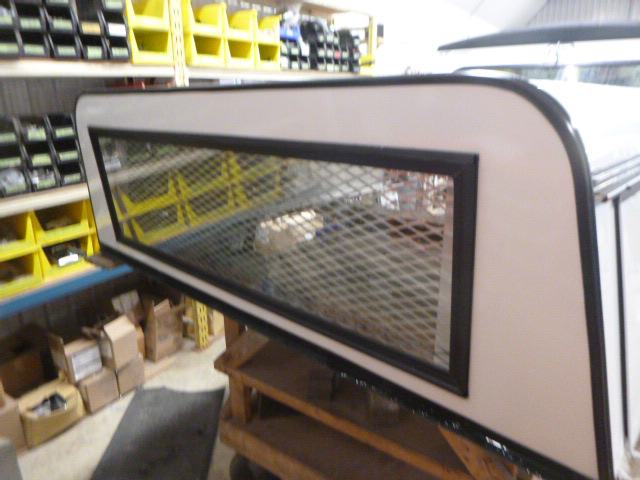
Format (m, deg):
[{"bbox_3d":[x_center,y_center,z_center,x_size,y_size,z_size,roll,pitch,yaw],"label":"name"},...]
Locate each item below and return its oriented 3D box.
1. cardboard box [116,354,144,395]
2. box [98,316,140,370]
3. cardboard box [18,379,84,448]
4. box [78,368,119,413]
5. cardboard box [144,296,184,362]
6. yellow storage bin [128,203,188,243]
[{"bbox_3d":[-1.017,0.665,2.347,0.193,0.157,0.132,13,22,33],"label":"cardboard box"},{"bbox_3d":[-1.010,0.503,2.290,0.178,0.196,0.128,13,22,33],"label":"box"},{"bbox_3d":[-1.220,0.759,2.066,0.158,0.155,0.241,13,22,33],"label":"cardboard box"},{"bbox_3d":[-1.108,0.703,2.241,0.202,0.149,0.141,13,22,33],"label":"box"},{"bbox_3d":[-0.921,0.480,2.633,0.173,0.326,0.194,13,22,33],"label":"cardboard box"},{"bbox_3d":[-0.817,-0.108,2.228,0.225,0.165,0.300,-21,28,-32],"label":"yellow storage bin"}]

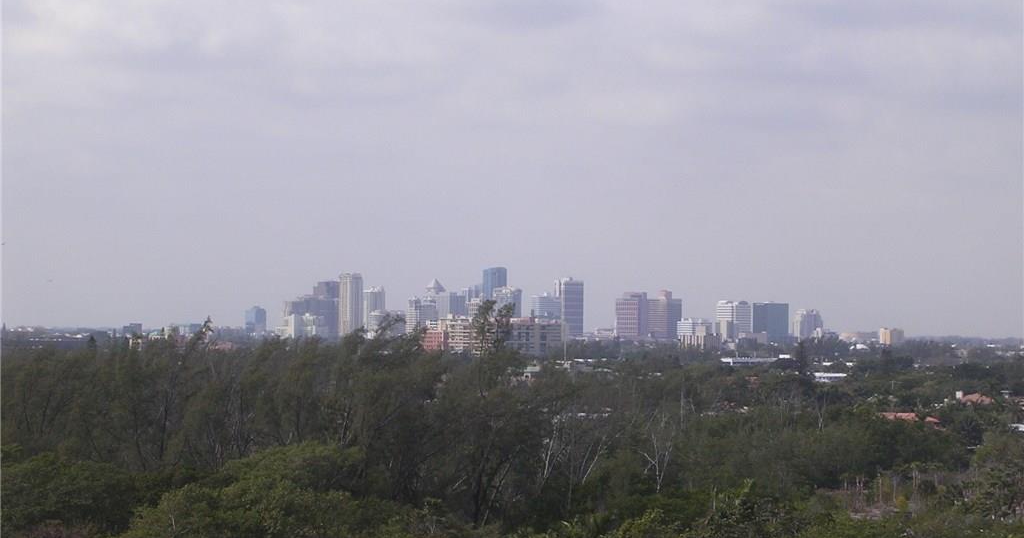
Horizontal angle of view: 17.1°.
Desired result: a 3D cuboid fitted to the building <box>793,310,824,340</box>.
[{"bbox_3d":[467.100,100.100,5350.000,24.000,71.300,42.000,0,-1,45],"label":"building"}]

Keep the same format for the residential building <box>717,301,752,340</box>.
[{"bbox_3d":[330.300,87.400,5050.000,37.000,84.200,38.000,0,-1,45],"label":"residential building"}]

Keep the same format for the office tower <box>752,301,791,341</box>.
[{"bbox_3d":[387.480,87.070,5084.510,41.490,72.730,34.280,1,-1,-36],"label":"office tower"}]

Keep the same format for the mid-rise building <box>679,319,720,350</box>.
[{"bbox_3d":[245.190,89.500,4492.440,23.720,45.650,48.950,1,-1,-45],"label":"mid-rise building"}]

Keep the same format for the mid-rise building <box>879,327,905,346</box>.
[{"bbox_3d":[613.600,117.300,5500.000,29.000,44.800,30.000,0,-1,45],"label":"mid-rise building"}]

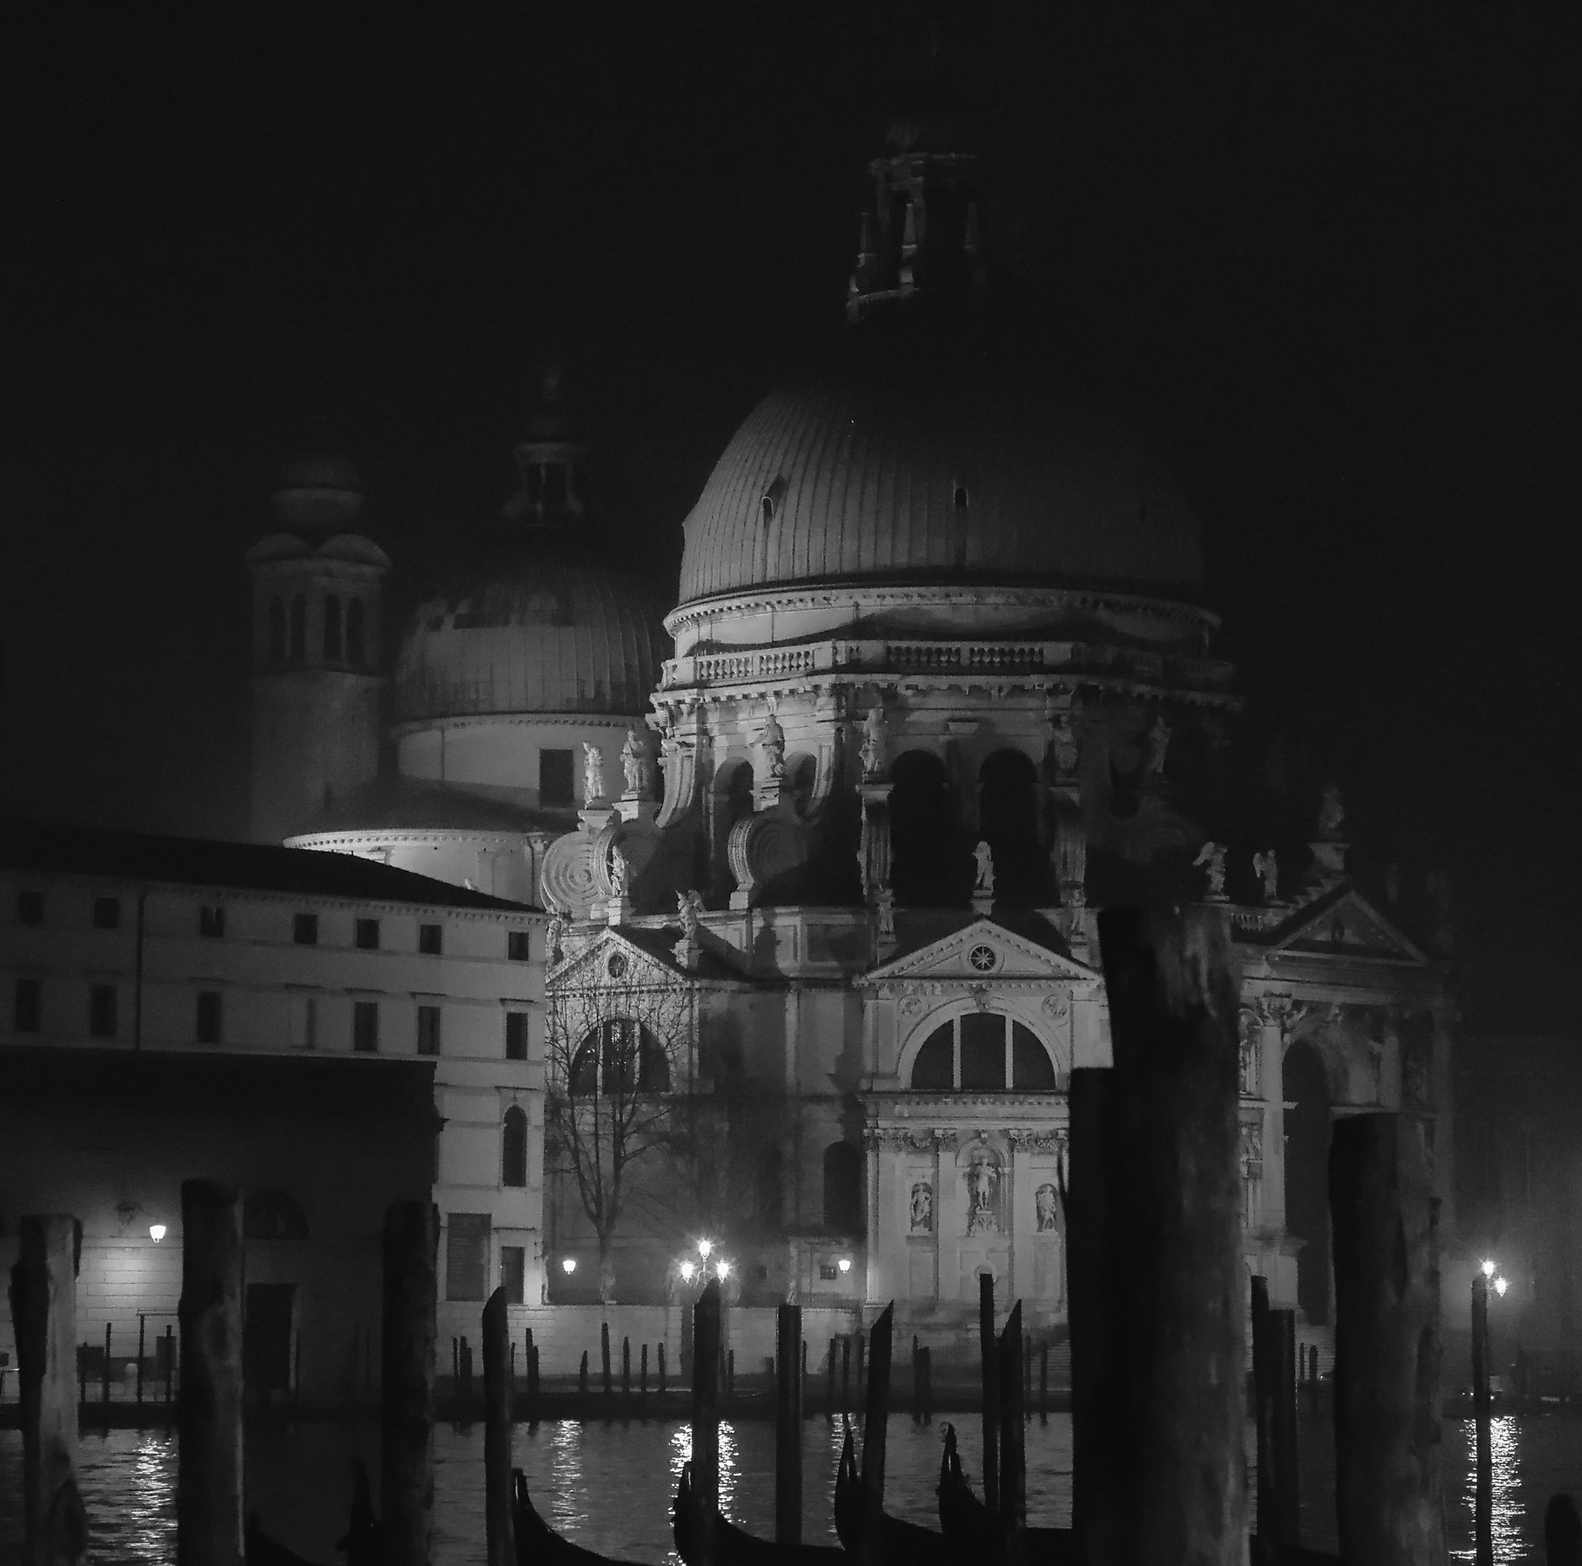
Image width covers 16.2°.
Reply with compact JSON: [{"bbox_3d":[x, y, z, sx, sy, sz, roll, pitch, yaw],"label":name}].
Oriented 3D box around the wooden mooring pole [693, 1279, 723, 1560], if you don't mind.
[{"bbox_3d":[-0.739,6.048,49.643,0.235,3.197,0.235,0,-6,0],"label":"wooden mooring pole"}]

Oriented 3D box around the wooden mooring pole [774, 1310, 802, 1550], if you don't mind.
[{"bbox_3d":[-0.023,6.352,51.622,0.230,2.994,0.230,0,-6,0],"label":"wooden mooring pole"}]

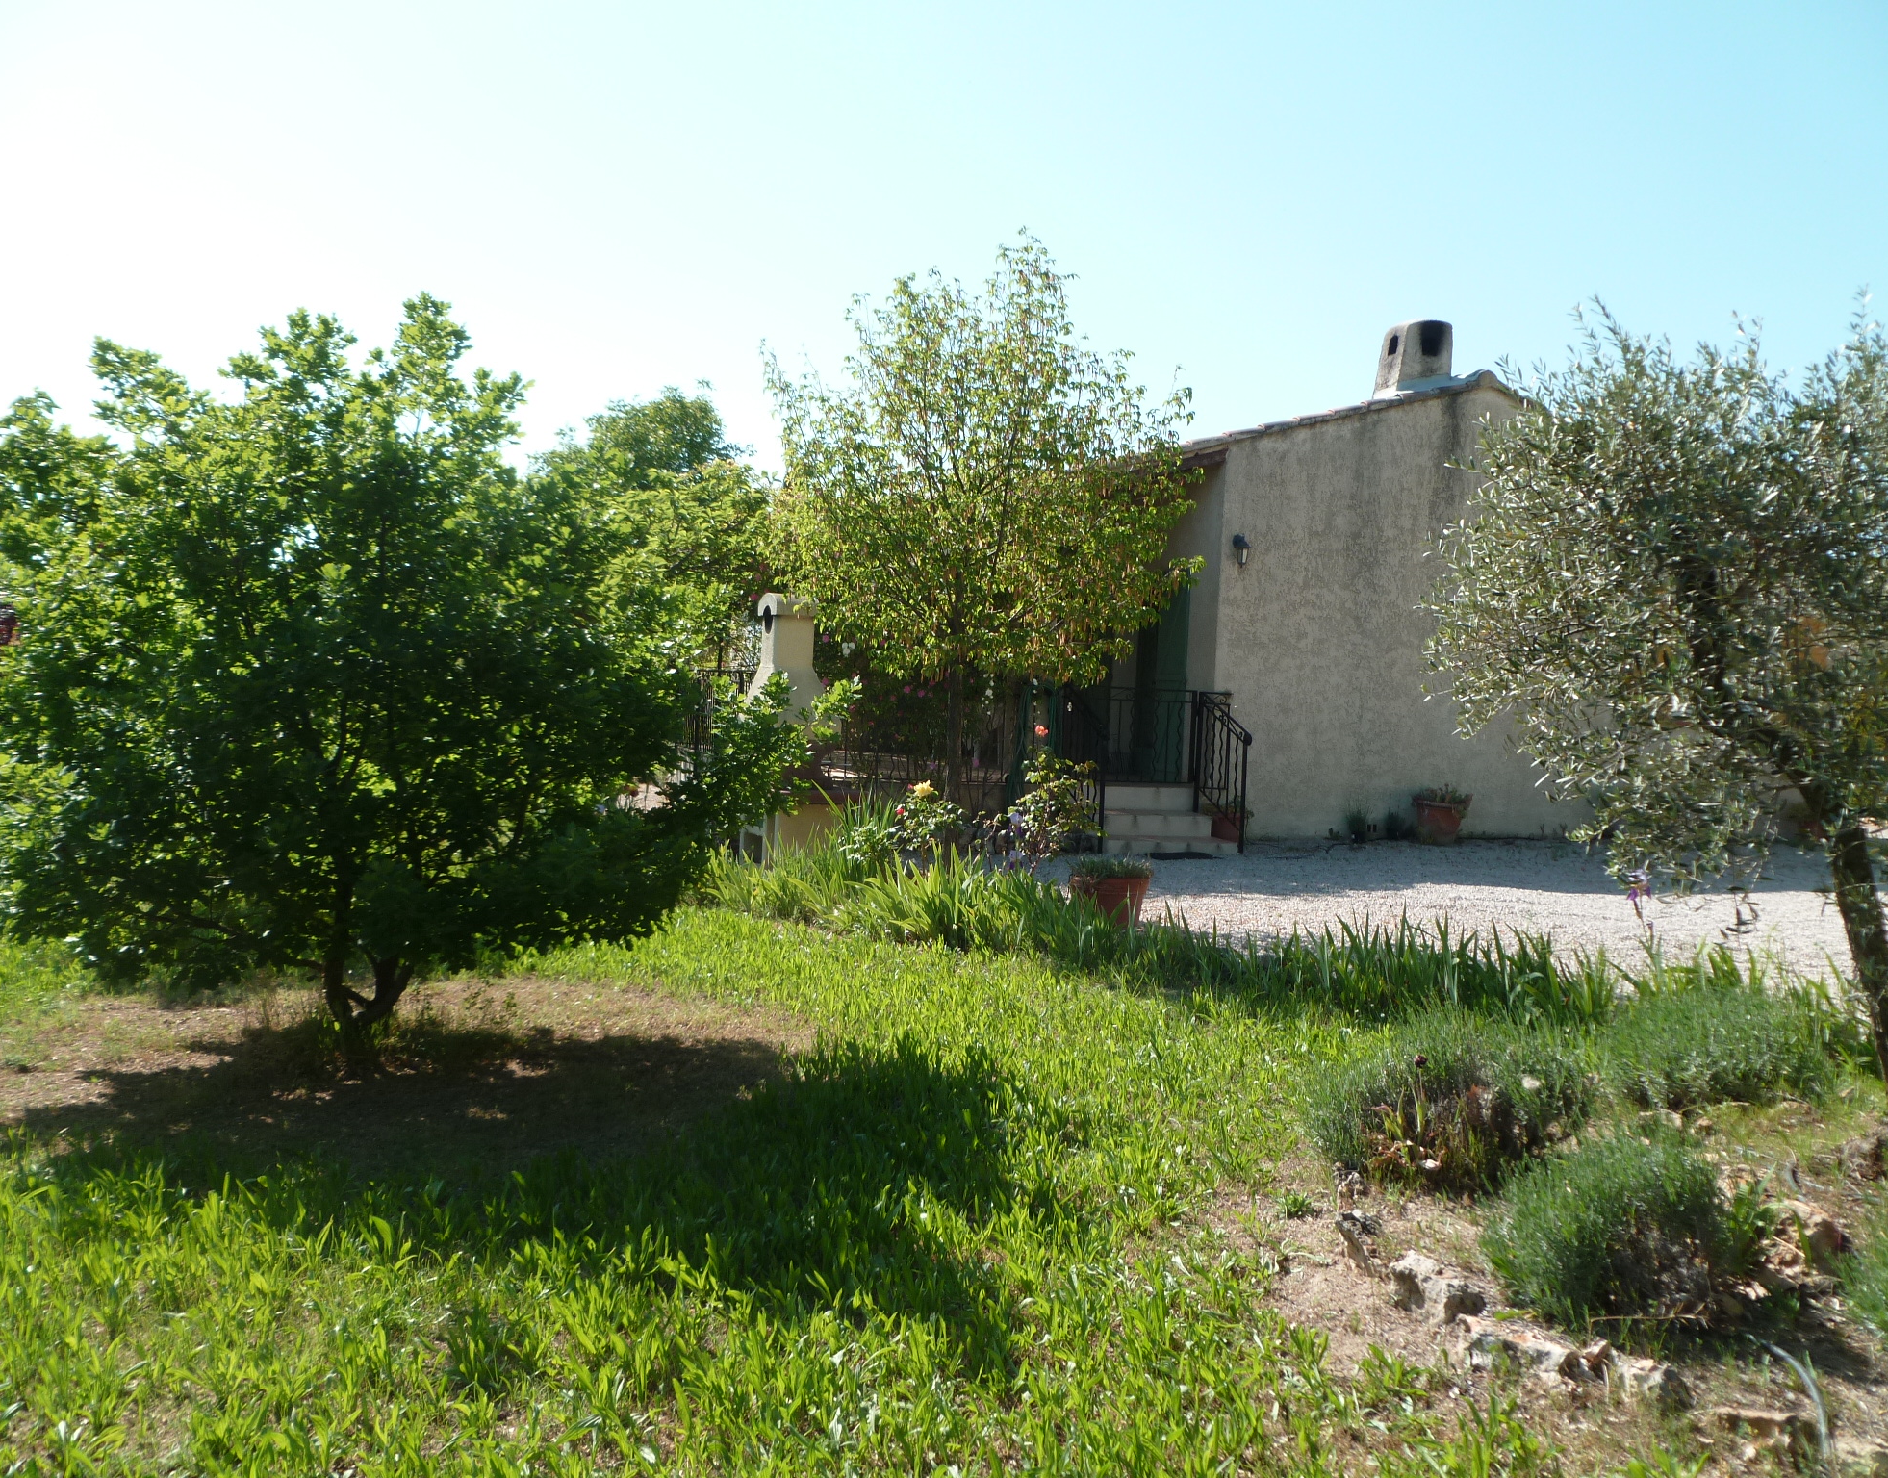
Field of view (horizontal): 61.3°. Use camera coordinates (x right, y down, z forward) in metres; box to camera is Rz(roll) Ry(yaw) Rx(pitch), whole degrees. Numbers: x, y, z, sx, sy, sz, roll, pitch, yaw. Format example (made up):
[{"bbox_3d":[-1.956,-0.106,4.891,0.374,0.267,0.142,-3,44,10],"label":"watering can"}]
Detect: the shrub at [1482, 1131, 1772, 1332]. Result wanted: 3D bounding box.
[{"bbox_3d":[1.778,1.273,4.150,0.740,0.430,0.700,3,3,24],"label":"shrub"}]

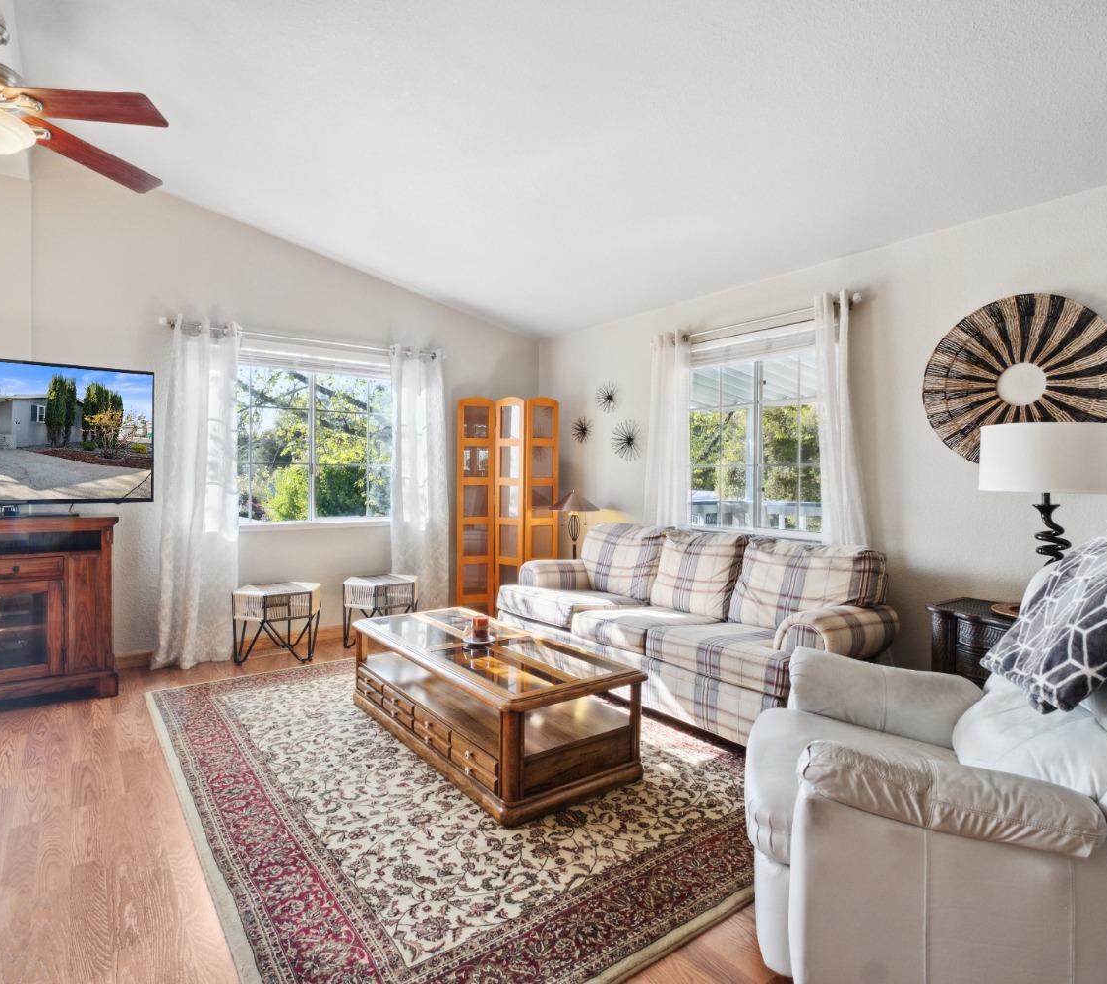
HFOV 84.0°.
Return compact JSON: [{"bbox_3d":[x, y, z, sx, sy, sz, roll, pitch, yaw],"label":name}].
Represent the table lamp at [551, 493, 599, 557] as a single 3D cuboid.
[{"bbox_3d":[0.172,0.273,4.600,0.360,0.570,0.360,0,0,0],"label":"table lamp"}]

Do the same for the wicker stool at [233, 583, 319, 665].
[{"bbox_3d":[-1.765,0.840,3.955,0.550,0.435,0.480,0,1,-38],"label":"wicker stool"}]

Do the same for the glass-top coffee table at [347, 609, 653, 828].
[{"bbox_3d":[-0.334,0.874,2.725,0.630,0.392,1.450,0,1,-37],"label":"glass-top coffee table"}]

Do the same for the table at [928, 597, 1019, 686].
[{"bbox_3d":[1.923,0.786,2.492,0.420,0.585,0.580,0,1,-37],"label":"table"}]

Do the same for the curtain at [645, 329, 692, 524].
[{"bbox_3d":[0.769,0.004,4.120,0.120,2.120,0.420,0,1,-38],"label":"curtain"}]

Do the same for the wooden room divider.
[{"bbox_3d":[-0.370,0.139,5.000,0.860,1.830,0.220,0,0,8],"label":"wooden room divider"}]

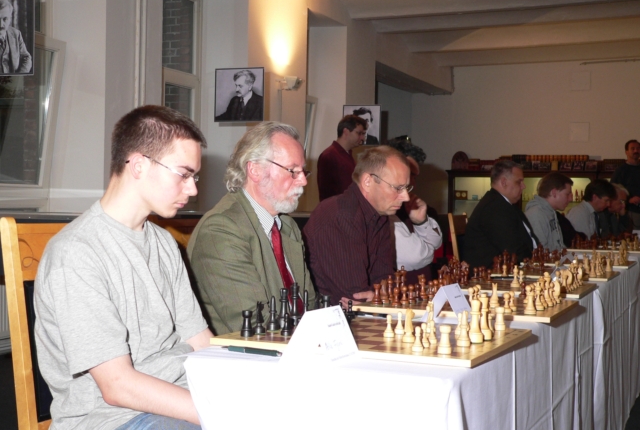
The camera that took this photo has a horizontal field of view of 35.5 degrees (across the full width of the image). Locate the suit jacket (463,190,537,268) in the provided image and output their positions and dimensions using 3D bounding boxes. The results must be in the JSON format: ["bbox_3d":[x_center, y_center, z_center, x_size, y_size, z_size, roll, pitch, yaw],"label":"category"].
[{"bbox_3d":[1.009,0.180,5.551,0.430,0.640,0.570,1,0,20],"label":"suit jacket"}]

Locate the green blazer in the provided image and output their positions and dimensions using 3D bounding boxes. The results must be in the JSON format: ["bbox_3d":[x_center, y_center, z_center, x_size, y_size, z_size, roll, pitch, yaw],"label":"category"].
[{"bbox_3d":[-0.189,0.210,3.022,0.400,0.570,0.520,1,0,26],"label":"green blazer"}]

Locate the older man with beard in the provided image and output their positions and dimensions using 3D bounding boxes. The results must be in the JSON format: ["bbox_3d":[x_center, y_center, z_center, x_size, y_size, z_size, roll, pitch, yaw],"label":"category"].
[{"bbox_3d":[-0.064,0.358,2.982,0.700,1.290,0.550,1,0,25],"label":"older man with beard"}]

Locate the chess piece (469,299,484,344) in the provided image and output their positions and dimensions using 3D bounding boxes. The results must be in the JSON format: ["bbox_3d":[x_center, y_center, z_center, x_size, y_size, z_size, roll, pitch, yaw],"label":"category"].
[{"bbox_3d":[0.315,0.212,2.003,0.030,0.085,0.030,1,0,23],"label":"chess piece"}]

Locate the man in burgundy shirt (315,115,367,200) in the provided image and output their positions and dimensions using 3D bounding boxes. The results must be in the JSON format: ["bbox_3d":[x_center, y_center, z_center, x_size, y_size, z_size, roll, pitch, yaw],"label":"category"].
[{"bbox_3d":[0.164,0.102,7.601,0.380,1.750,0.520,1,0,12],"label":"man in burgundy shirt"}]

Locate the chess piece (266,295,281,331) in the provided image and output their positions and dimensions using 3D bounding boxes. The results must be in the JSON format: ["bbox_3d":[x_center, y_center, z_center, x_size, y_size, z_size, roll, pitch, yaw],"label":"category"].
[{"bbox_3d":[-0.098,0.208,2.127,0.030,0.073,0.030,1,0,0],"label":"chess piece"}]

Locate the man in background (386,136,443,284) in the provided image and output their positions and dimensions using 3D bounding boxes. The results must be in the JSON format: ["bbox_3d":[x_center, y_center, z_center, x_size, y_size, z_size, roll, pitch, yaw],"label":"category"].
[{"bbox_3d":[0.438,0.335,4.352,0.700,1.340,0.540,1,0,22],"label":"man in background"}]

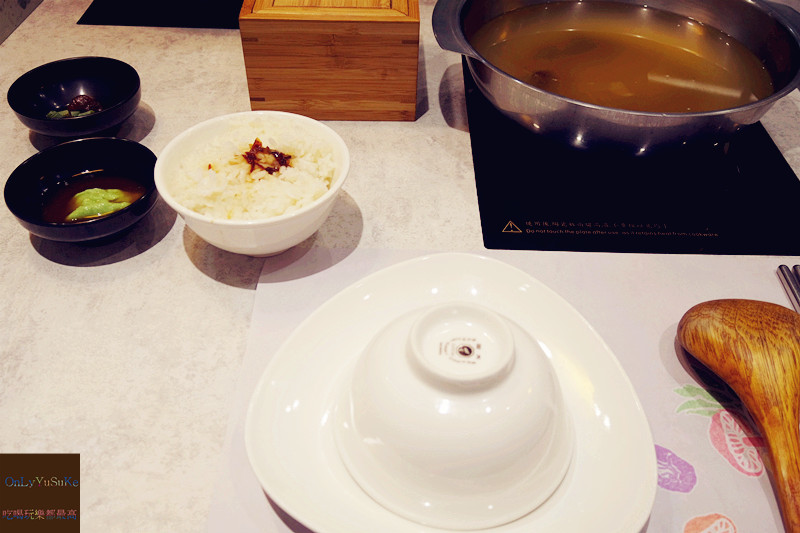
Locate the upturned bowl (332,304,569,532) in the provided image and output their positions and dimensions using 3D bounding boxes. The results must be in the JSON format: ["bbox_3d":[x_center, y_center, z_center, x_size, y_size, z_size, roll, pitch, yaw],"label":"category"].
[{"bbox_3d":[0.029,0.052,0.289,0.127,0.056,0.127,2,46,-2],"label":"upturned bowl"}]

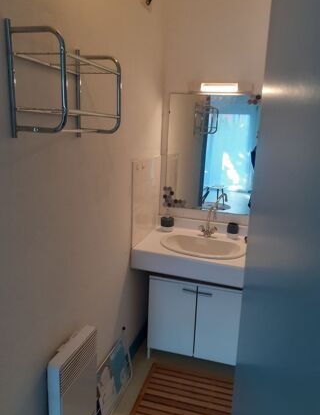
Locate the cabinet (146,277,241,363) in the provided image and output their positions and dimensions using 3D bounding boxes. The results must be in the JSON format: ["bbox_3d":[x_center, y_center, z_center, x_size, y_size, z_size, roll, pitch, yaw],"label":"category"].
[{"bbox_3d":[0.288,0.732,2.355,0.632,0.617,0.441,6,14,16],"label":"cabinet"}]

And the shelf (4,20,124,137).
[{"bbox_3d":[-0.282,-0.382,1.078,0.195,0.316,0.386,6,14,16],"label":"shelf"}]

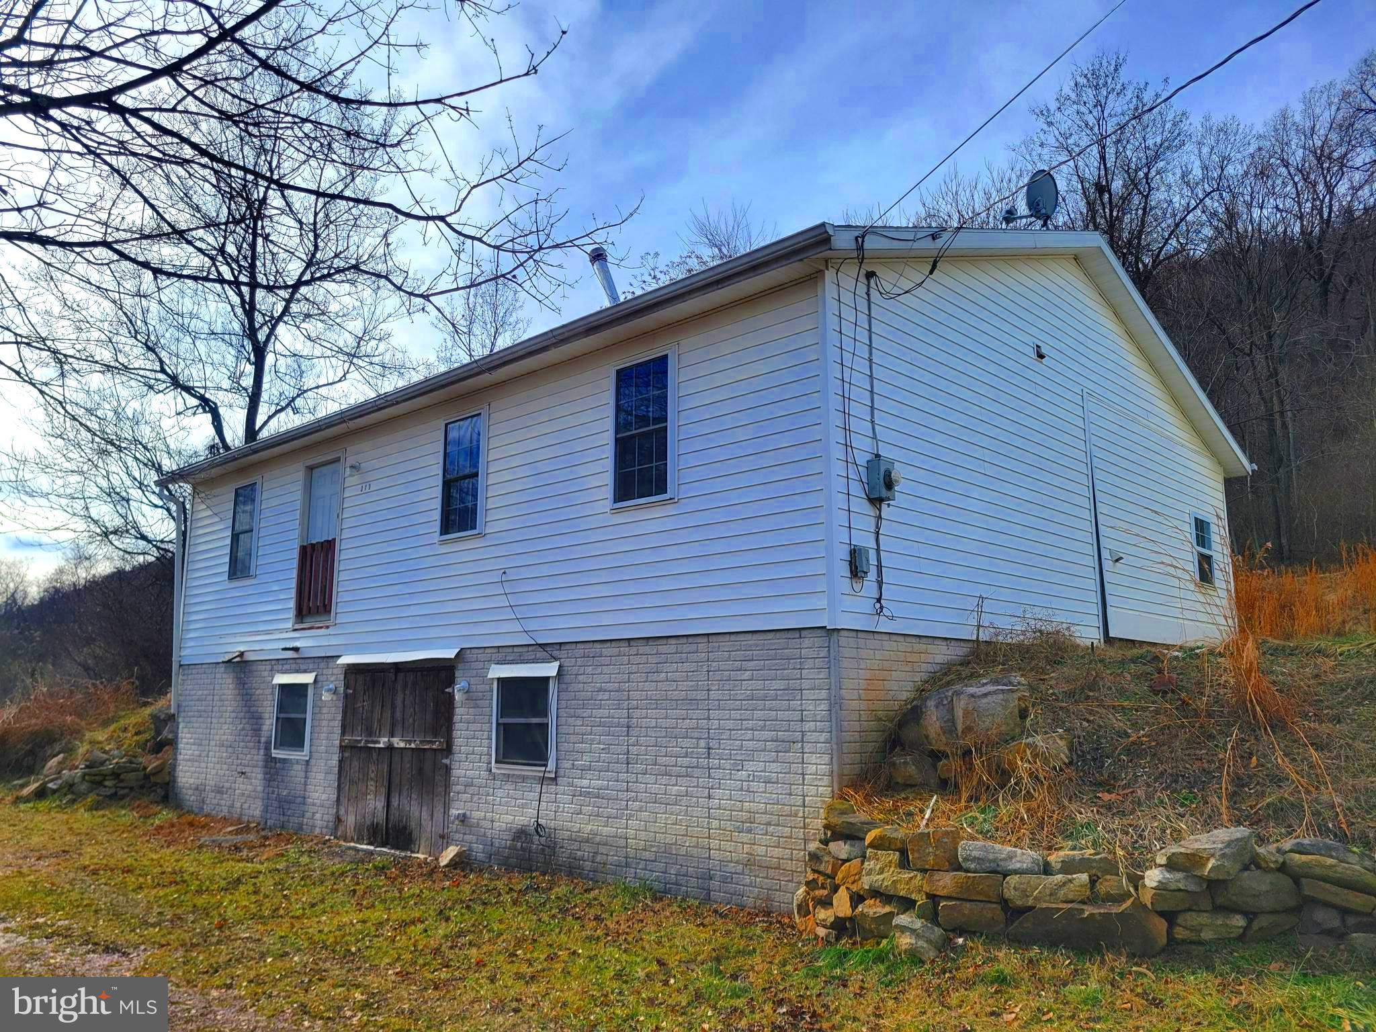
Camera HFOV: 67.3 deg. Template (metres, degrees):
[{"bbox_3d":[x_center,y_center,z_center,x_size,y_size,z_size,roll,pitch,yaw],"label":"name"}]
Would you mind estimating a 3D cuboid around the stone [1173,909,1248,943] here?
[{"bbox_3d":[3.165,2.490,6.280,0.440,0.190,0.260,-1,-10,8],"label":"stone"}]

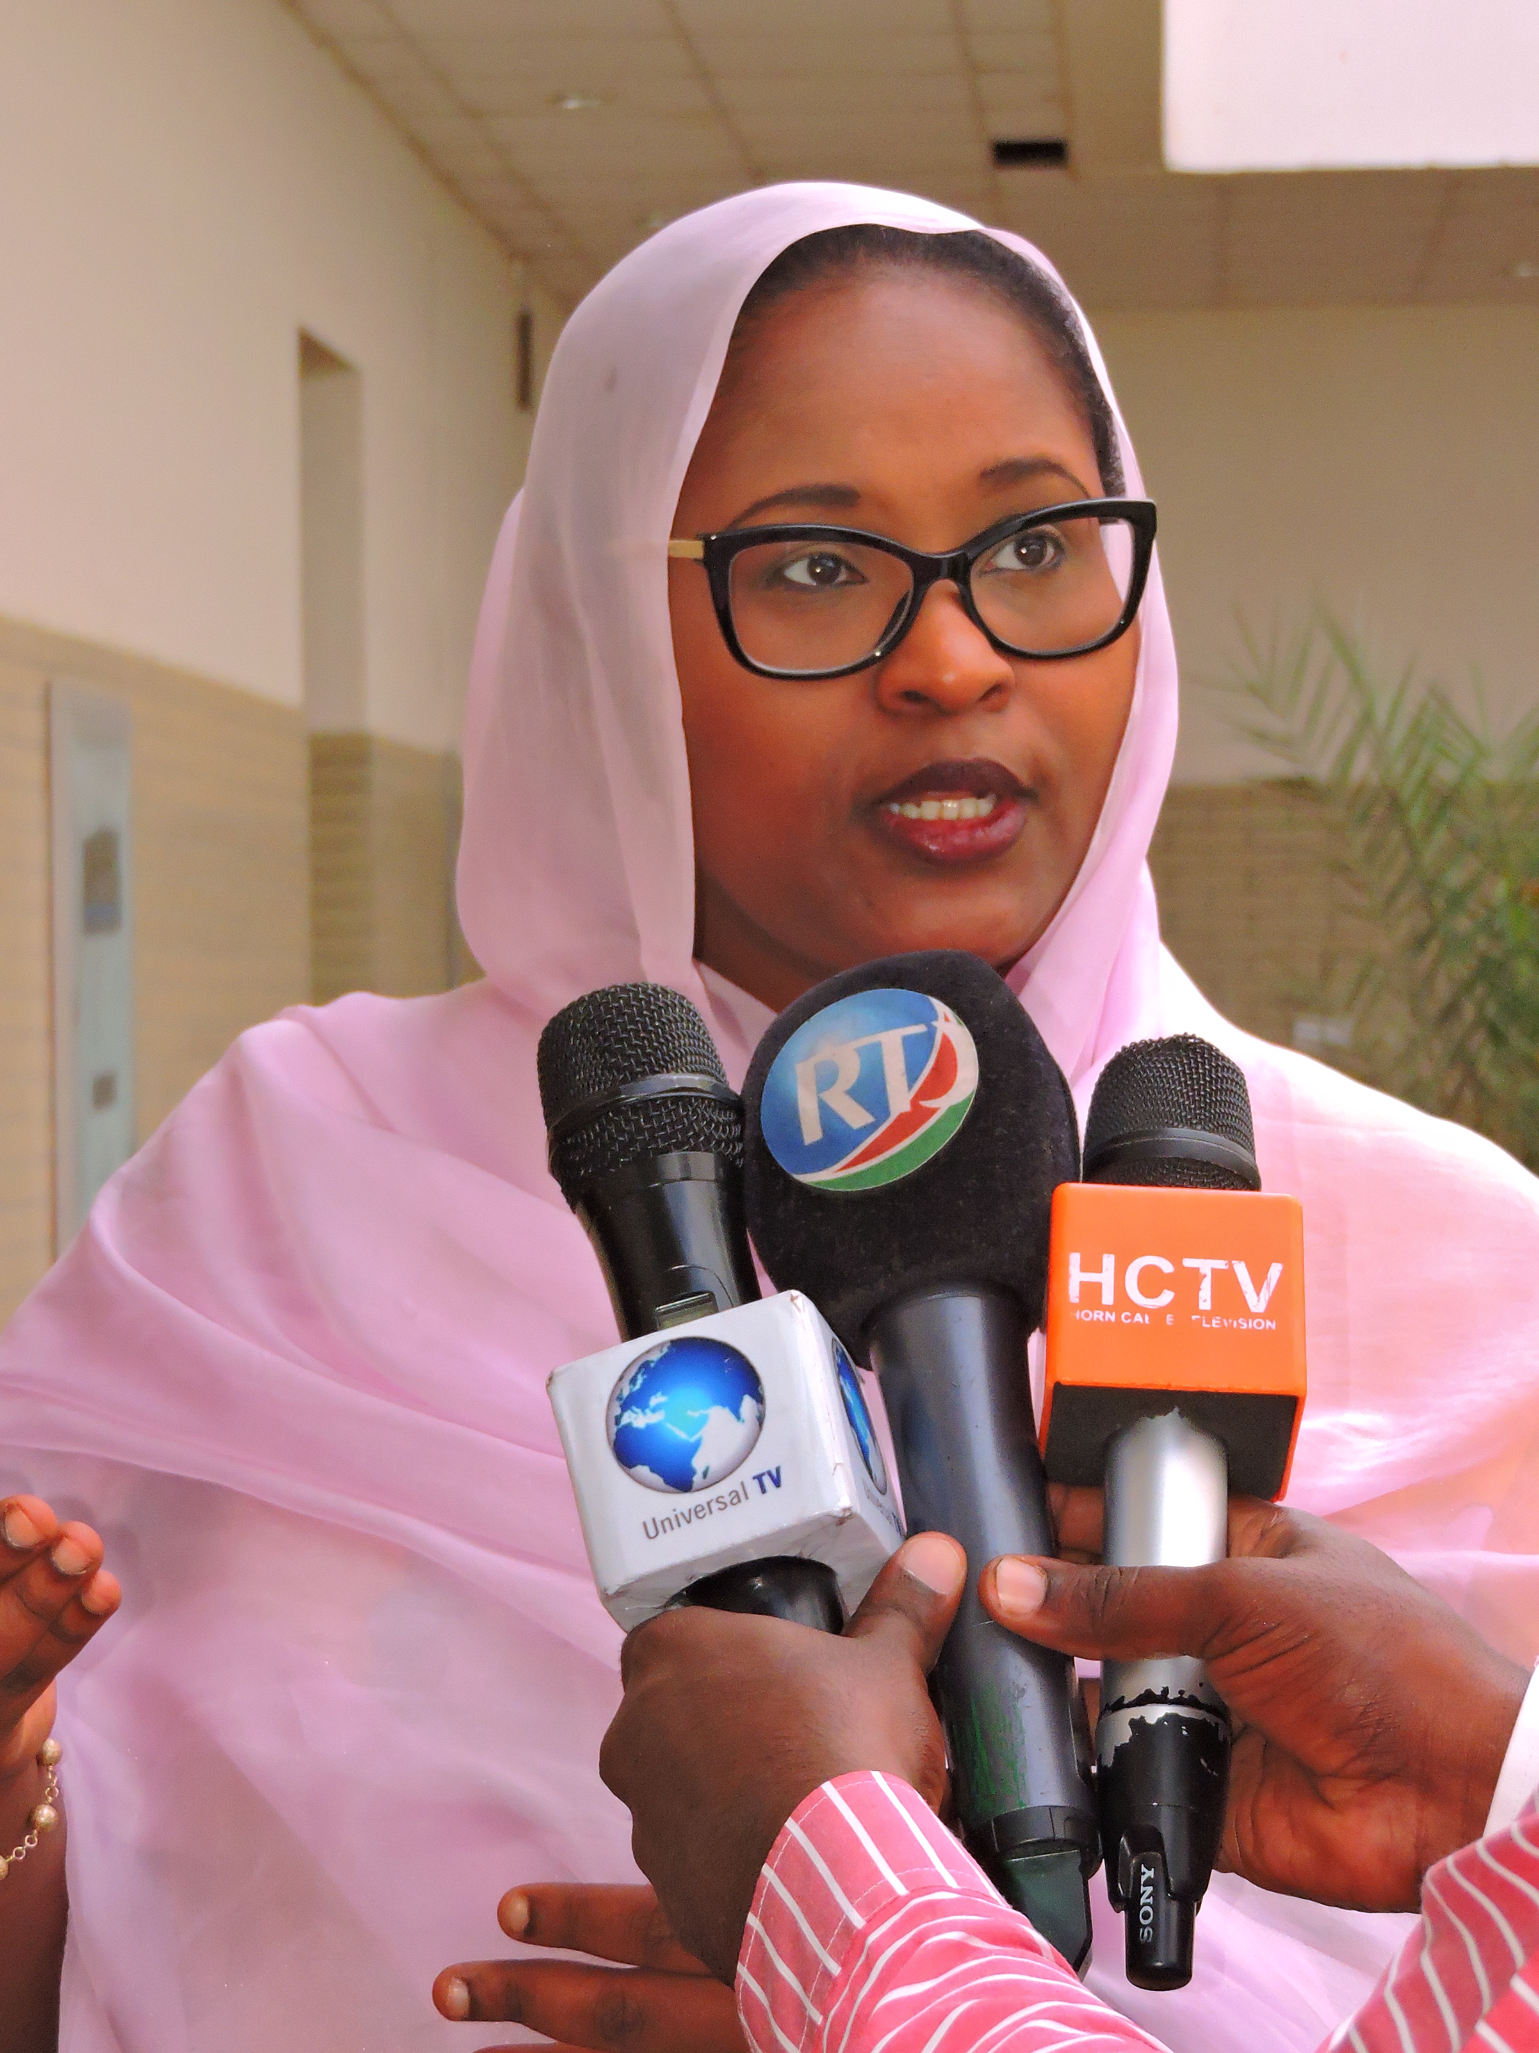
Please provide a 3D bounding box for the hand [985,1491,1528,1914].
[{"bbox_3d":[0.125,0.173,1.600,0.130,0.108,0.085,-1,1,30],"label":"hand"}]

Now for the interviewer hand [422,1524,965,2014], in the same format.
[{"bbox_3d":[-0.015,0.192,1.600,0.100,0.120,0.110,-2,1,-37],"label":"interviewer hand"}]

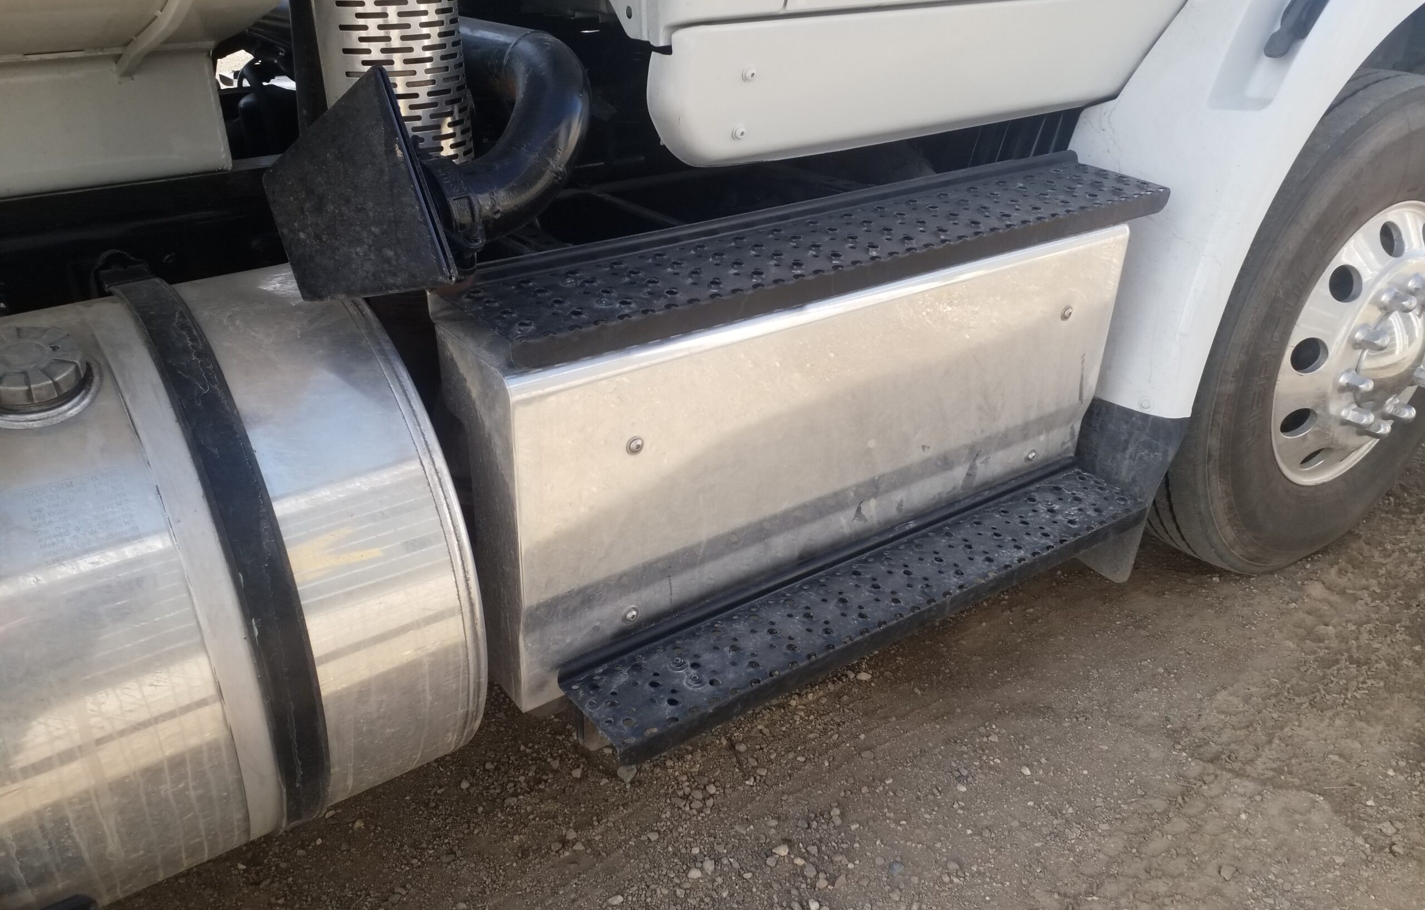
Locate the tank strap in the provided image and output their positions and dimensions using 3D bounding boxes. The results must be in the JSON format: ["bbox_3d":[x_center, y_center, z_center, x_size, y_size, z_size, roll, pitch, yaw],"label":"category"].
[{"bbox_3d":[-0.547,0.146,1.254,0.050,0.638,0.509,-18,31,-31],"label":"tank strap"}]

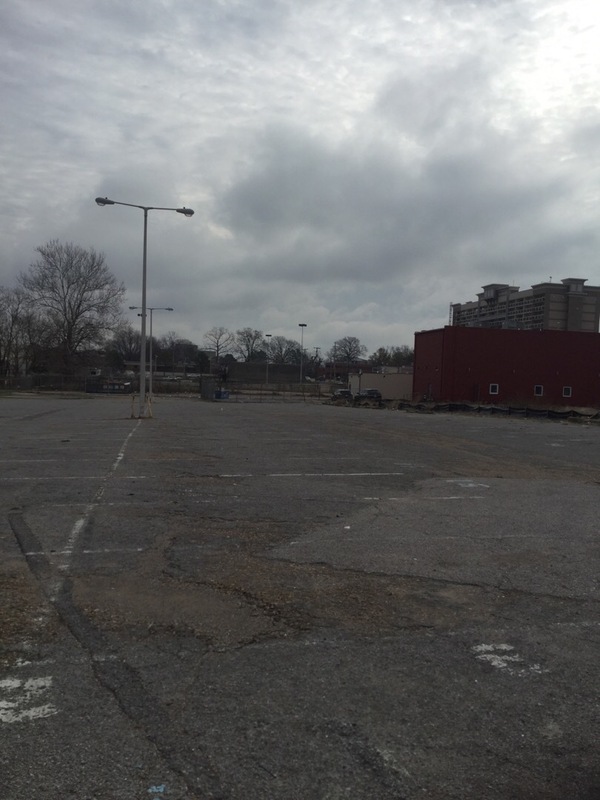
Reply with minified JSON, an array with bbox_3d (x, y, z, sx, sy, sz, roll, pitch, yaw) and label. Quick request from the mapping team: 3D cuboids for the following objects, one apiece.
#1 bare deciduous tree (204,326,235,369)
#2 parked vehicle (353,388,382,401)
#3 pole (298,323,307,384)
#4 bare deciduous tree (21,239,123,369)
[{"bbox_3d":[-22.473,-12.563,200.000,8.380,15.910,8.380,1,1,0],"label":"bare deciduous tree"},{"bbox_3d":[7.841,-0.515,82.000,1.850,1.620,4.600,2,1,35],"label":"parked vehicle"},{"bbox_3d":[0.547,-8.892,140.000,1.600,12.120,0.500,1,1,0],"label":"pole"},{"bbox_3d":[-36.680,-13.484,115.000,17.020,24.080,16.050,1,1,0],"label":"bare deciduous tree"}]

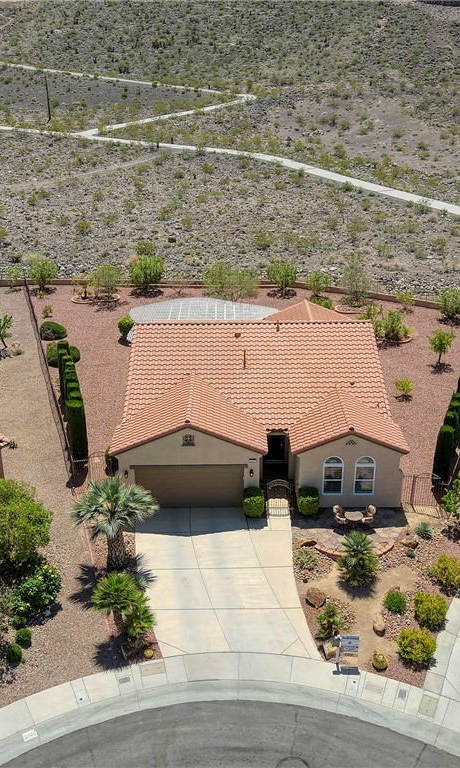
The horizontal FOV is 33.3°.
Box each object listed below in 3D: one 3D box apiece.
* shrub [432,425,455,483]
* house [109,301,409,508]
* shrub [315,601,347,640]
[{"bbox_3d":[9.845,3.429,35.558,0.870,3.220,0.870,0,24,0],"label":"shrub"},{"bbox_3d":[1.229,-0.526,41.343,12.874,5.854,17.823,0,24,0],"label":"house"},{"bbox_3d":[3.626,8.482,27.505,1.120,1.200,1.120,0,24,0],"label":"shrub"}]

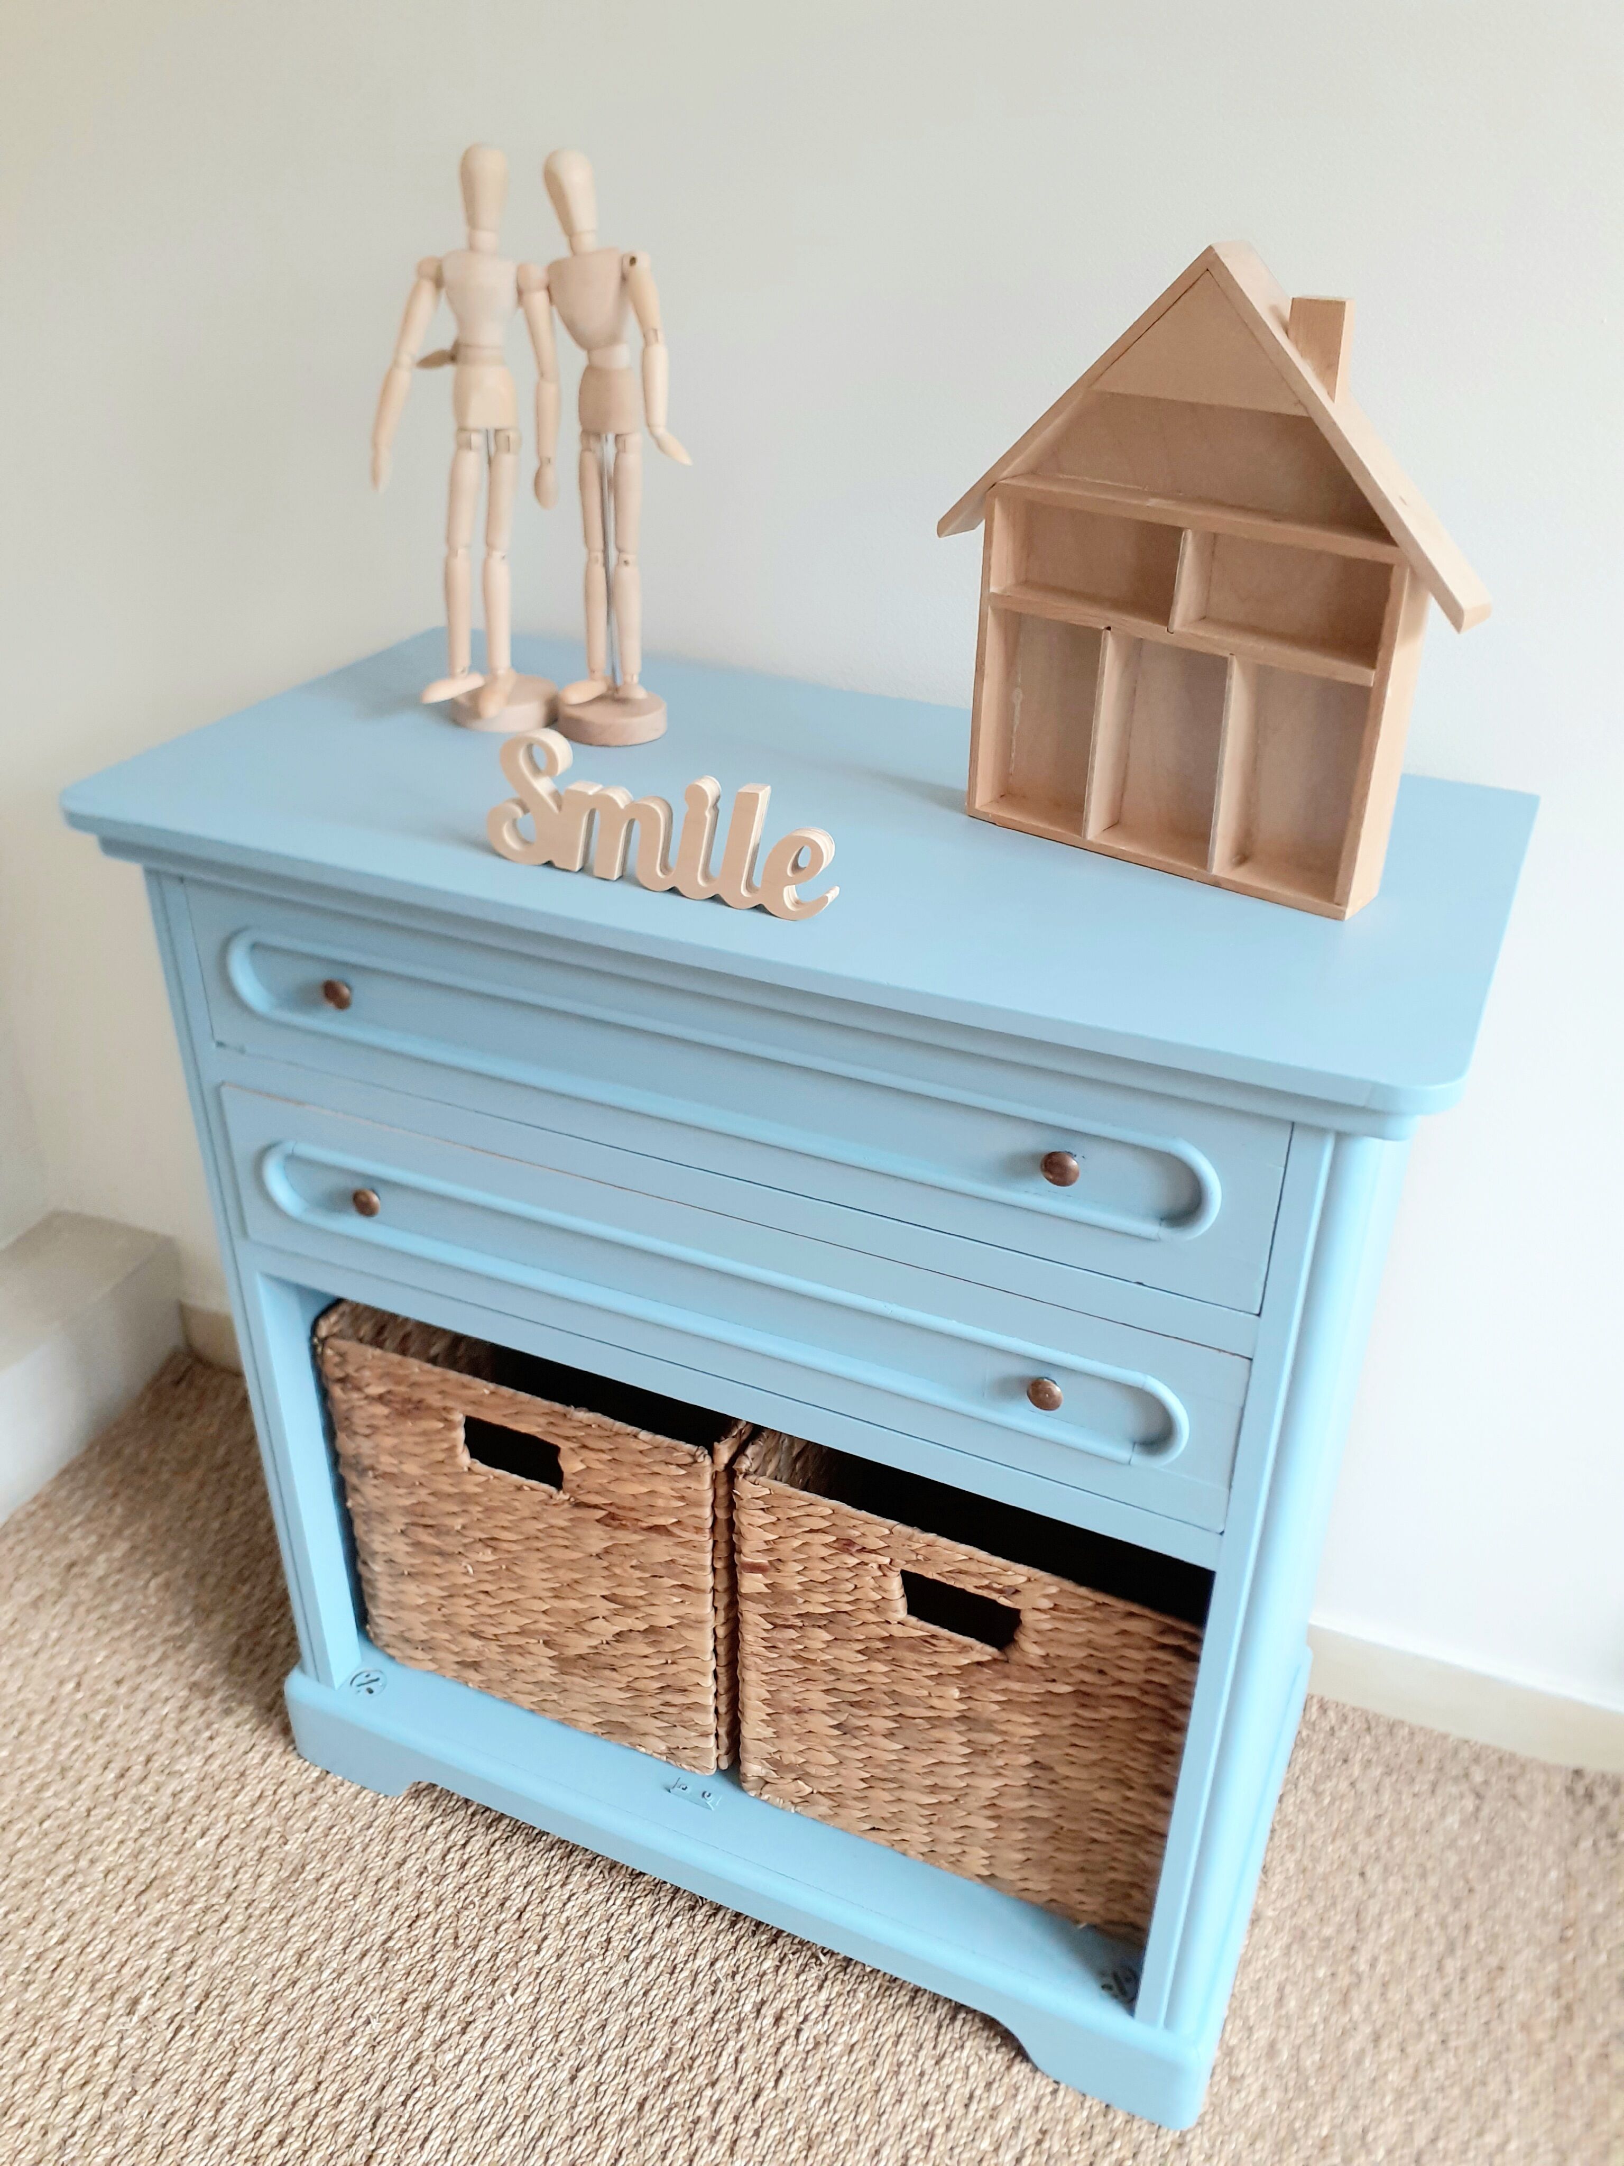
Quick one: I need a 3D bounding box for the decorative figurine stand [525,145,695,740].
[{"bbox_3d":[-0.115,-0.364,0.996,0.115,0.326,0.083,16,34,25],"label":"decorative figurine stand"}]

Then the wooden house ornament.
[{"bbox_3d":[0.190,-0.250,0.834,0.284,0.294,0.037,22,36,32],"label":"wooden house ornament"}]

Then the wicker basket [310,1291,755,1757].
[{"bbox_3d":[-0.146,0.289,1.359,0.321,0.319,0.298,13,32,21],"label":"wicker basket"}]

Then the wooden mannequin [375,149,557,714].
[{"bbox_3d":[-0.209,-0.377,1.014,0.135,0.328,0.115,9,31,14],"label":"wooden mannequin"}]

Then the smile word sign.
[{"bbox_3d":[-0.079,-0.133,0.848,0.196,0.074,0.014,13,32,21],"label":"smile word sign"}]

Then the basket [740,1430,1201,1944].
[{"bbox_3d":[0.157,0.360,1.241,0.319,0.319,0.298,13,32,21],"label":"basket"}]

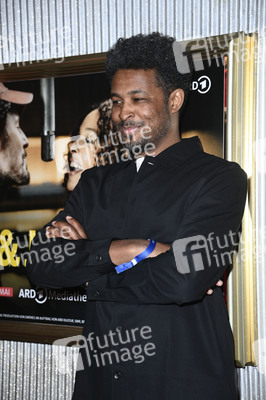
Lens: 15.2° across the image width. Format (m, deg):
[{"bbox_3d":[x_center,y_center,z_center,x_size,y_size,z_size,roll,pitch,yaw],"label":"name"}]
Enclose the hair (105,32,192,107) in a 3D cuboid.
[{"bbox_3d":[0.038,-0.323,2.480,0.200,0.185,0.235,-3,1,37],"label":"hair"}]

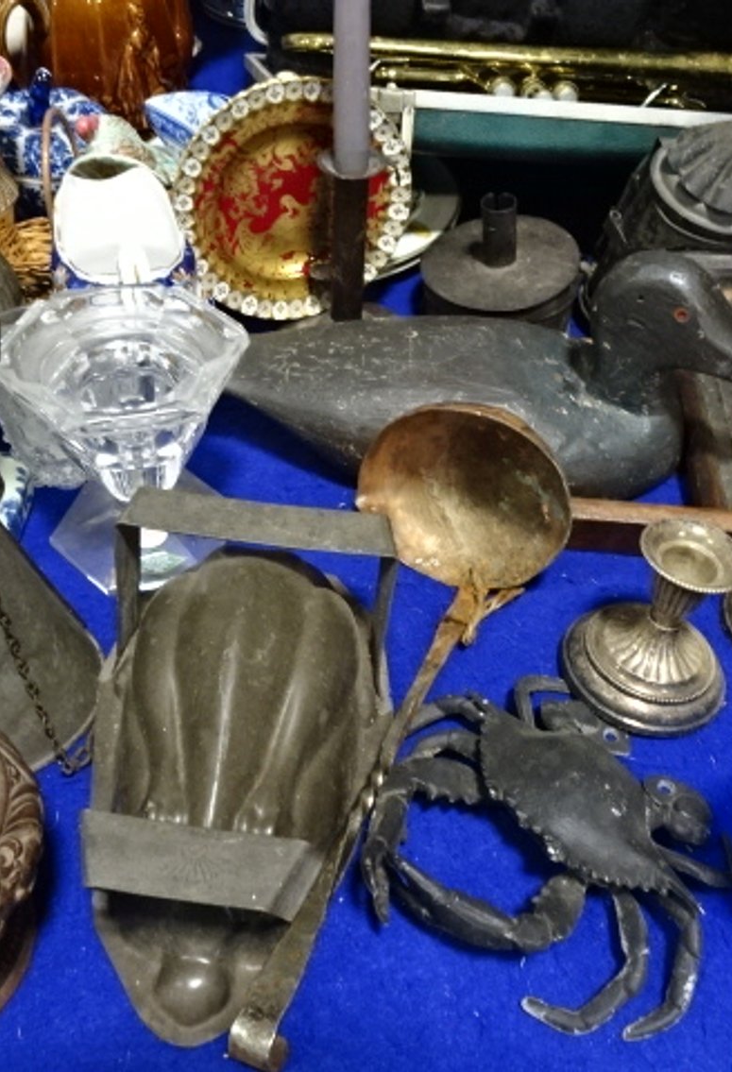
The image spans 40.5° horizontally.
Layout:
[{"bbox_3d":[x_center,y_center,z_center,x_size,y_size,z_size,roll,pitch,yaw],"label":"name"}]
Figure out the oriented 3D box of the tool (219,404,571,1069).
[{"bbox_3d":[0.006,0.071,0.432,0.102,0.055,0.310,16,54,9],"label":"tool"}]

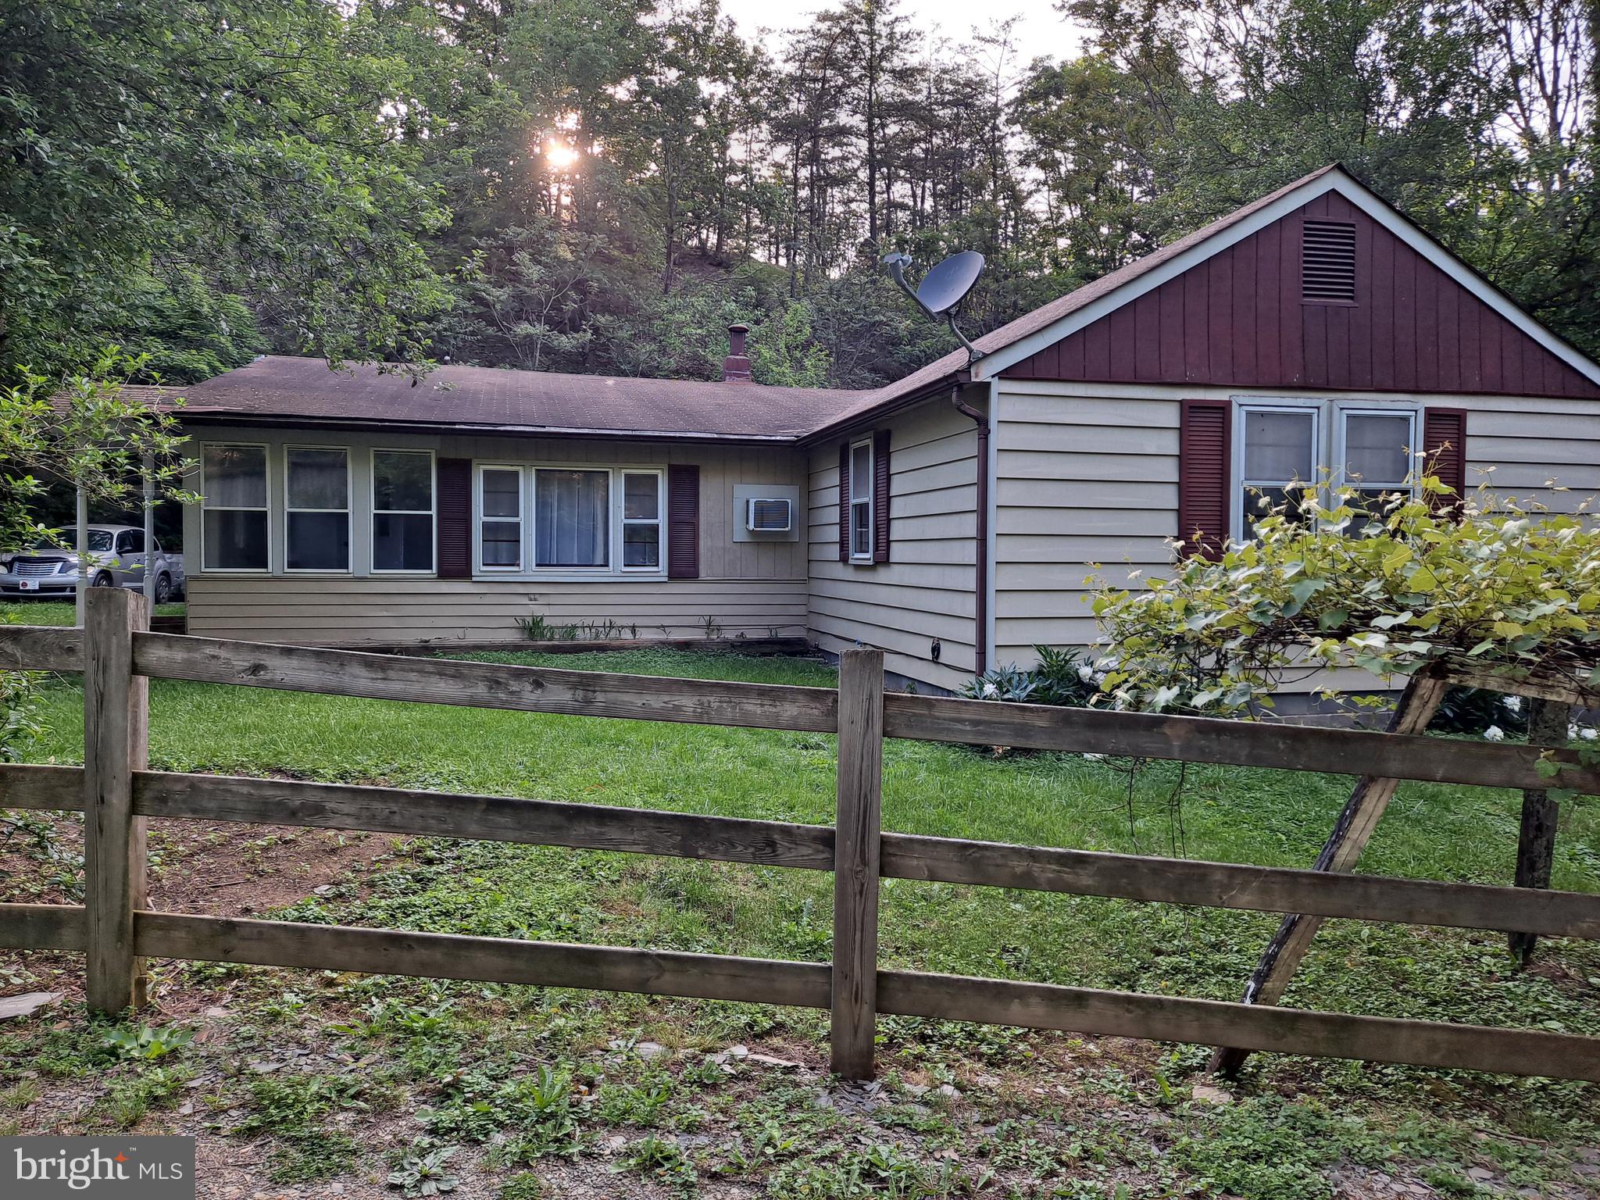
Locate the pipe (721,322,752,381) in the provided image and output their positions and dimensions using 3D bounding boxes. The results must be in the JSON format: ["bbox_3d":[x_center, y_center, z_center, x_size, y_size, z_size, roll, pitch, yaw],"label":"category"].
[{"bbox_3d":[-1.015,-4.010,18.837,0.420,0.955,0.420,0,2,-13],"label":"pipe"}]

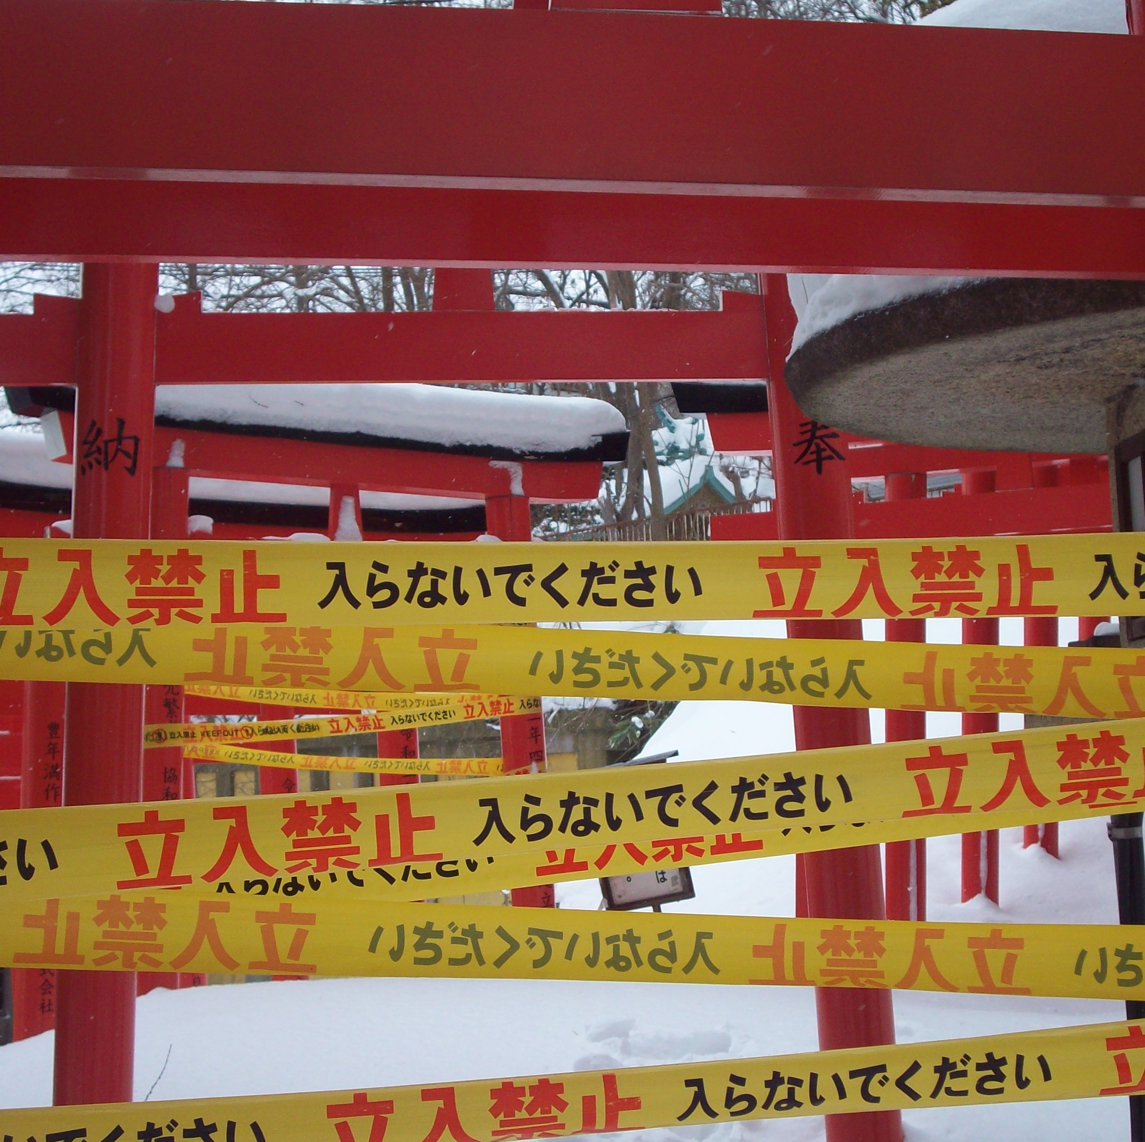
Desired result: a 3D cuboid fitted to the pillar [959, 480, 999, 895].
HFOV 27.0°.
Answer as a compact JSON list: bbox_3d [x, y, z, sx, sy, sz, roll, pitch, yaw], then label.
[{"bbox_3d":[1.955,0.533,11.403,0.177,2.088,0.177,1,-4,0],"label":"pillar"}]

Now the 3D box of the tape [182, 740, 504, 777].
[{"bbox_3d":[-0.876,0.760,9.445,1.539,0.100,0.030,7,-9,-38],"label":"tape"}]

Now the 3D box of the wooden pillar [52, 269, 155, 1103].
[{"bbox_3d":[-1.081,0.264,5.522,0.178,2.106,0.178,1,-5,0],"label":"wooden pillar"}]

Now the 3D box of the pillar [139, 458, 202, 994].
[{"bbox_3d":[-1.534,0.575,8.850,0.180,1.957,0.180,0,-6,0],"label":"pillar"}]

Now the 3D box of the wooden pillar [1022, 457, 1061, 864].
[{"bbox_3d":[2.395,0.420,12.153,0.177,2.051,0.177,1,-4,0],"label":"wooden pillar"}]

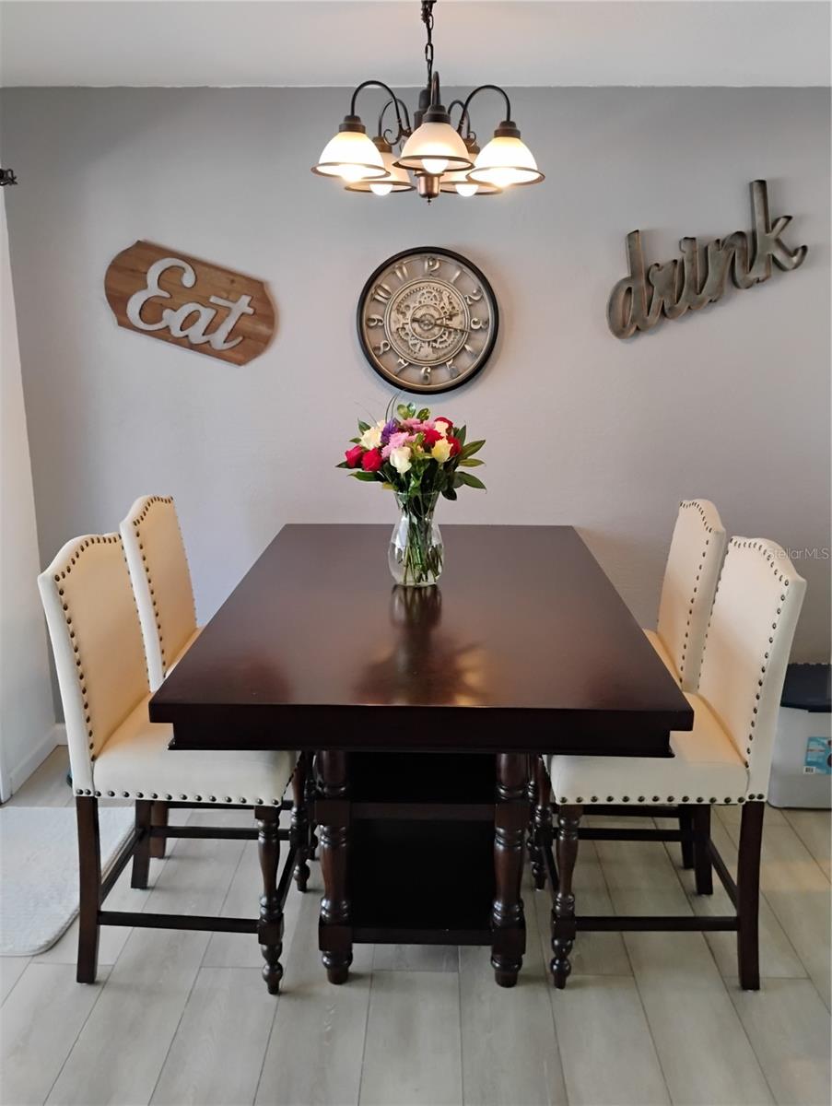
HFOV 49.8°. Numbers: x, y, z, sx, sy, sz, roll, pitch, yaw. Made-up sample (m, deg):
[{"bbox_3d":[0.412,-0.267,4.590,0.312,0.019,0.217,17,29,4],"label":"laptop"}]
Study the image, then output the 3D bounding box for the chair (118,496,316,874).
[{"bbox_3d":[-0.562,0.362,2.908,0.570,1.140,0.470,1,14,1],"label":"chair"}]

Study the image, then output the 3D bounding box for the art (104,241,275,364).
[{"bbox_3d":[-0.784,-0.869,3.128,0.607,0.302,0.030,18,14,-3],"label":"art"}]

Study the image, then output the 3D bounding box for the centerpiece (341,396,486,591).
[{"bbox_3d":[-0.010,-0.166,2.514,0.410,0.525,0.390,1,14,1],"label":"centerpiece"}]

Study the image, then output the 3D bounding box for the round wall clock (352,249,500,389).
[{"bbox_3d":[0.041,-0.802,3.113,0.500,0.500,0.060,1,14,1],"label":"round wall clock"}]

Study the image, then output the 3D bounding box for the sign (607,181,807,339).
[{"bbox_3d":[0.958,-1.006,3.042,0.700,0.330,0.050,-21,13,7],"label":"sign"}]

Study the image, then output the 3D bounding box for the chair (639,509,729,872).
[{"bbox_3d":[0.608,0.375,2.881,0.570,1.140,0.470,1,14,1],"label":"chair"}]

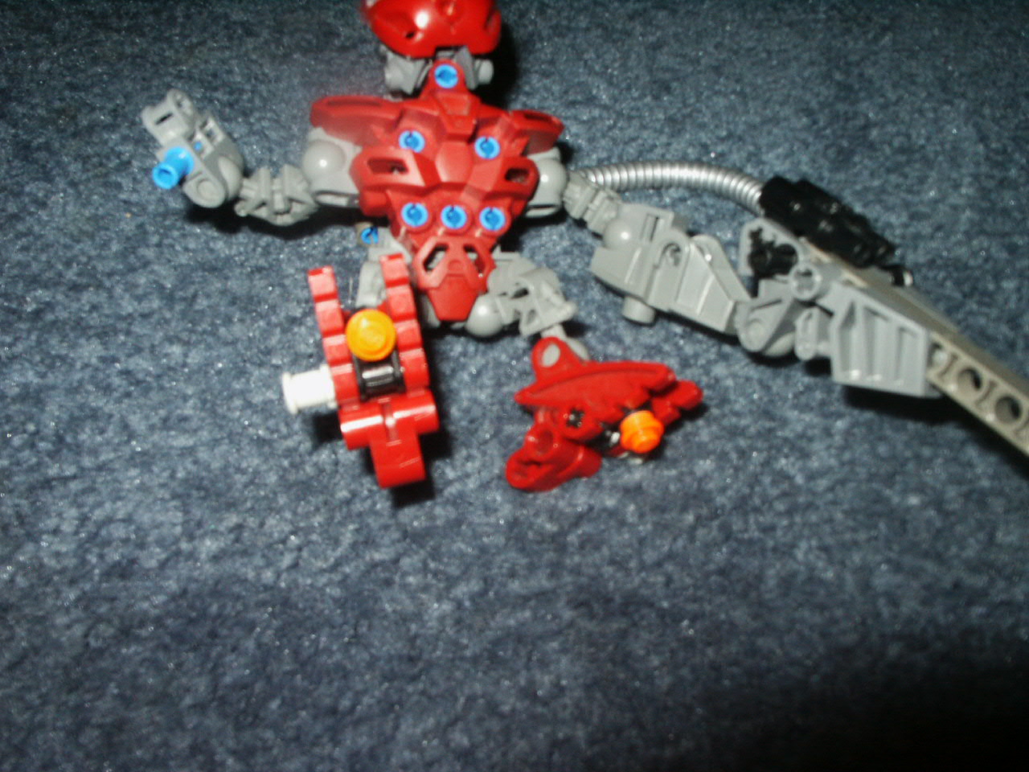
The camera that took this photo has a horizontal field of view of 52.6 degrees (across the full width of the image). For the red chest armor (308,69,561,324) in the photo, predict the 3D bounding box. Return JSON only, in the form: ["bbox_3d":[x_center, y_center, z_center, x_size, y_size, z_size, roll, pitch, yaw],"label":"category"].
[{"bbox_3d":[-0.014,-0.040,0.217,0.055,0.021,0.057,0,75,-16],"label":"red chest armor"}]

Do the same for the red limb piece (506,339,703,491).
[{"bbox_3d":[0.015,0.003,0.200,0.039,0.017,0.023,-29,57,23],"label":"red limb piece"}]

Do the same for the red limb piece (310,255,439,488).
[{"bbox_3d":[-0.023,-0.004,0.186,0.017,0.022,0.039,-12,98,0],"label":"red limb piece"}]

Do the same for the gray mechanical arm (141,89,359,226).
[{"bbox_3d":[-0.056,-0.048,0.222,0.046,0.020,0.027,-1,72,-6],"label":"gray mechanical arm"}]

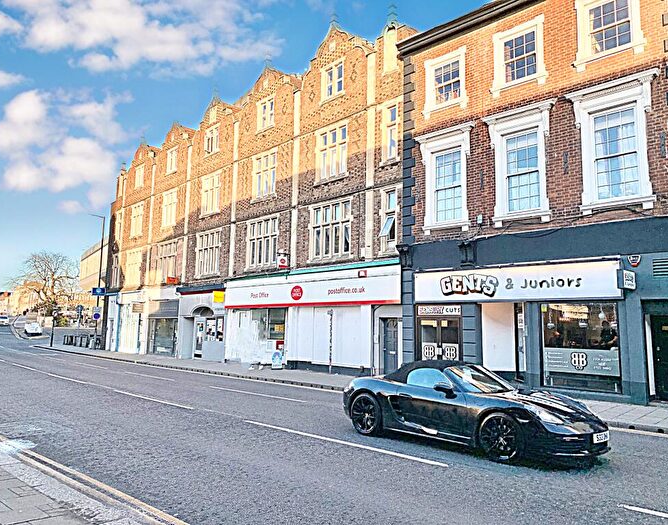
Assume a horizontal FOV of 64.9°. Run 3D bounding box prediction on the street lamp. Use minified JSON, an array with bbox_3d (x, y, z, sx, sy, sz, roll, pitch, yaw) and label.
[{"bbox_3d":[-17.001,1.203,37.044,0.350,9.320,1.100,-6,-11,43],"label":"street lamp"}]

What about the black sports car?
[{"bbox_3d":[2.045,2.305,8.770,1.840,1.280,4.380,9,-11,-44],"label":"black sports car"}]

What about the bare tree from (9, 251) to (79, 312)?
[{"bbox_3d":[-46.329,3.435,84.000,10.000,10.400,10.000,-6,-11,43],"label":"bare tree"}]

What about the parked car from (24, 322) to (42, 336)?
[{"bbox_3d":[-37.086,8.283,65.000,1.800,1.520,4.200,6,-9,-33],"label":"parked car"}]

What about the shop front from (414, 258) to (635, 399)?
[{"bbox_3d":[5.423,1.994,16.098,6.900,3.810,0.700,-6,-11,43],"label":"shop front"}]

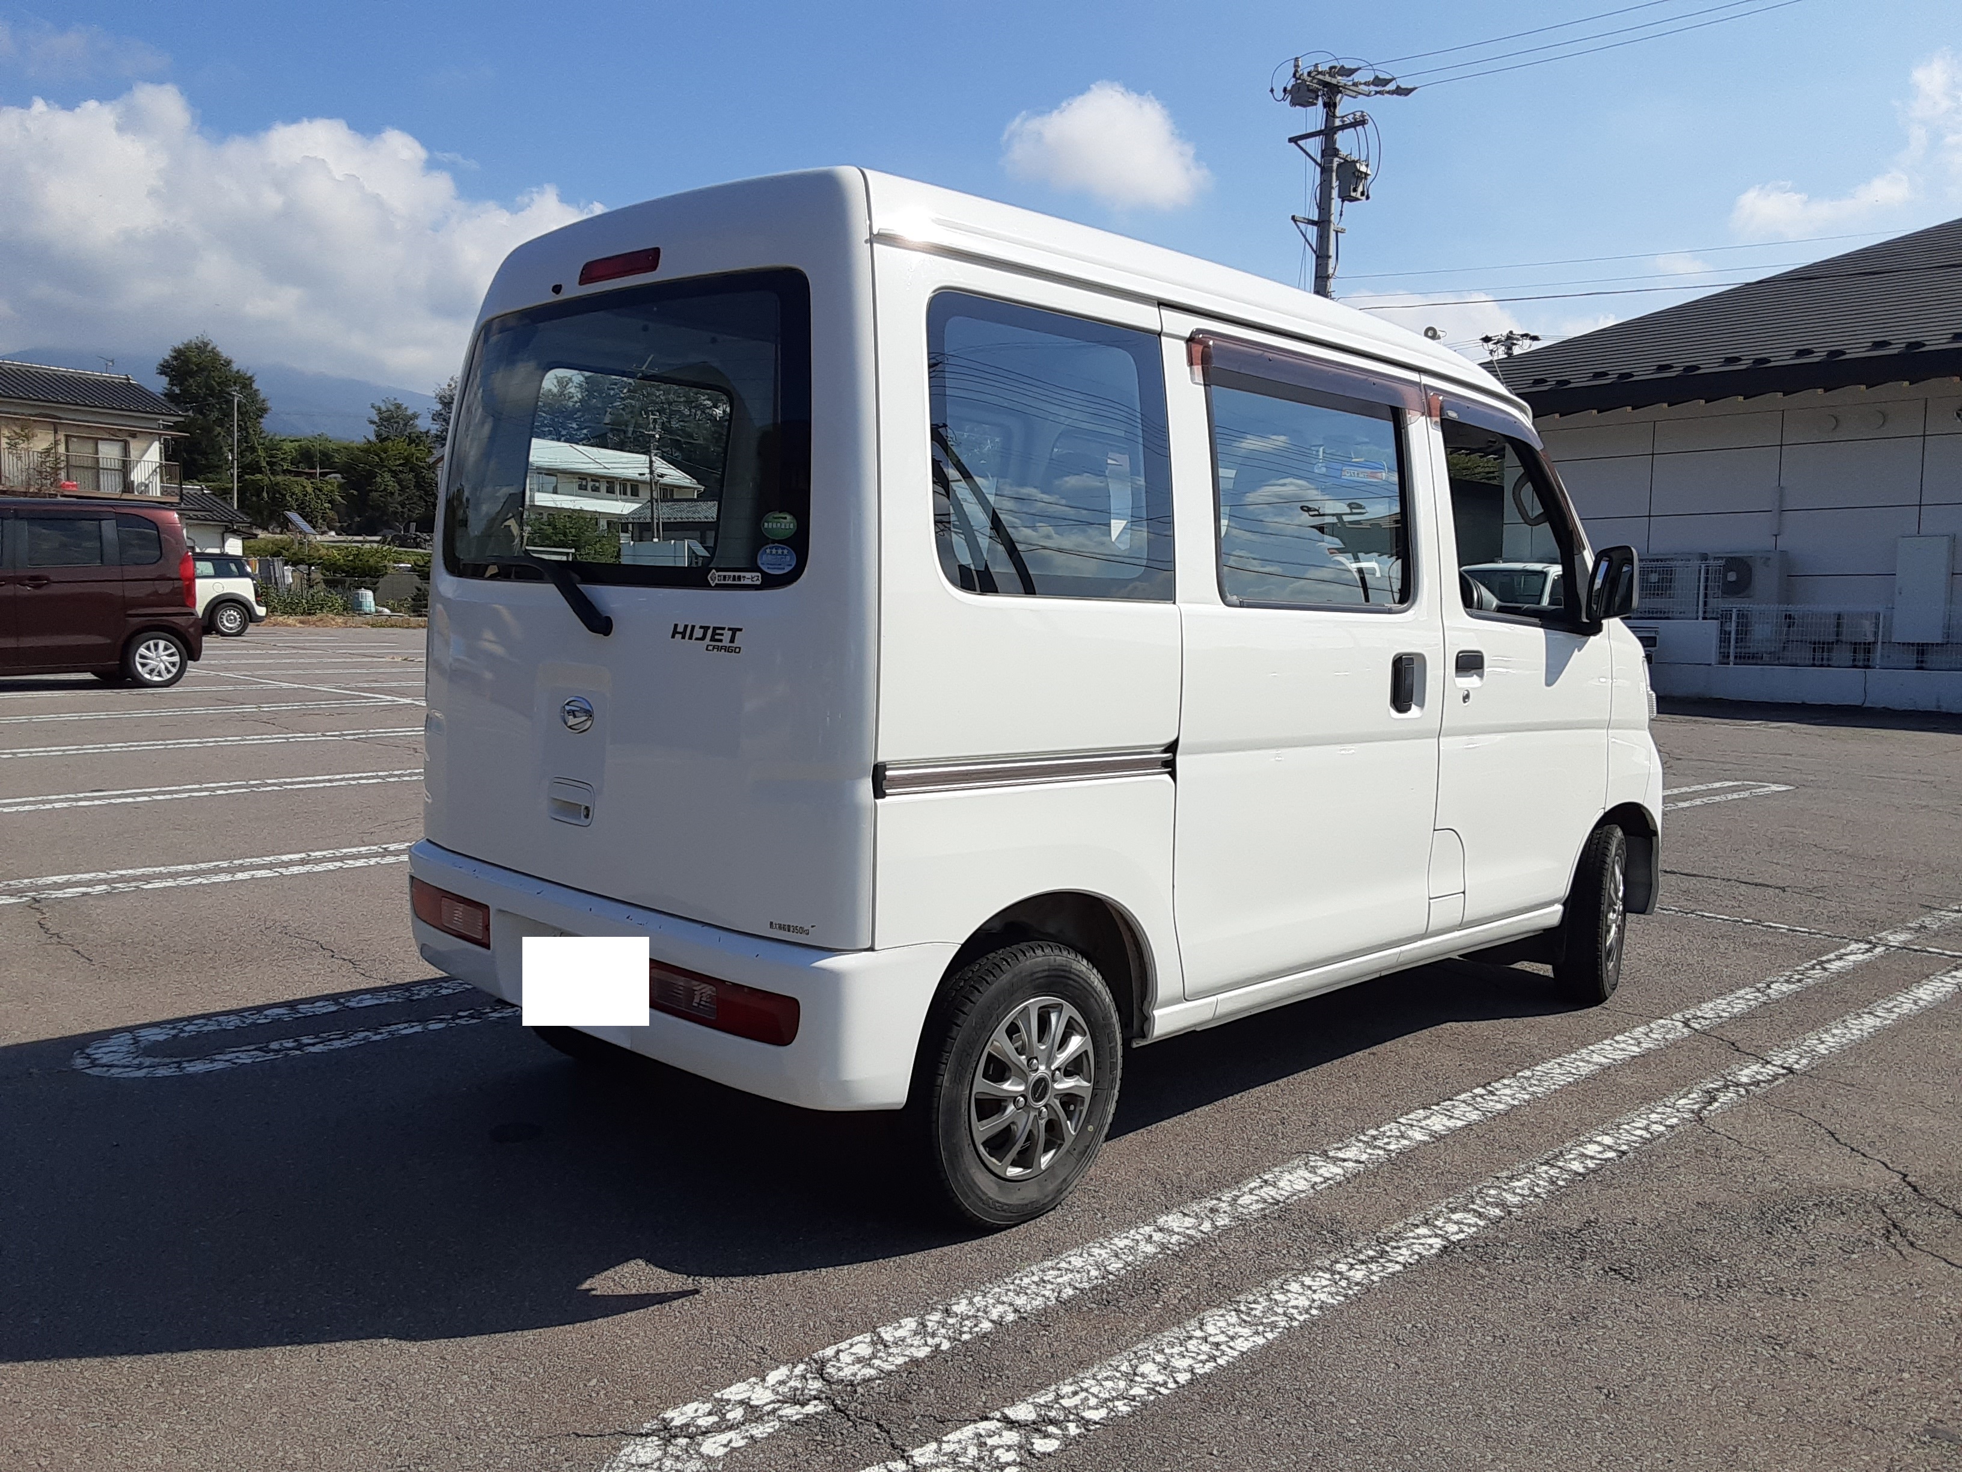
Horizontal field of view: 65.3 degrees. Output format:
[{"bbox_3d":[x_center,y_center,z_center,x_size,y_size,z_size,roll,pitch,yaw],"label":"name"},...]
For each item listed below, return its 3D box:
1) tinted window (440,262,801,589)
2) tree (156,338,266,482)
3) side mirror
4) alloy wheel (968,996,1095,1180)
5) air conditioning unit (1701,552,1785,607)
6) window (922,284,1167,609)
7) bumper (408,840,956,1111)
[{"bbox_3d":[-0.705,-0.538,2.871,1.190,0.525,0.085,6,-2,45],"label":"tinted window"},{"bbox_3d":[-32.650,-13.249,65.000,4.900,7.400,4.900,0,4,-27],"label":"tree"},{"bbox_3d":[1.722,-0.412,4.158,0.145,0.205,0.105,6,5,45],"label":"side mirror"},{"bbox_3d":[0.056,0.622,2.775,0.130,0.335,0.335,6,5,45],"label":"alloy wheel"},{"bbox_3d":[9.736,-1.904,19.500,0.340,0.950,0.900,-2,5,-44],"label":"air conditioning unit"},{"bbox_3d":[0.143,-0.497,2.703,0.040,0.505,0.610,-2,0,45],"label":"window"},{"bbox_3d":[-0.685,0.420,2.983,1.500,0.275,0.320,6,5,45],"label":"bumper"}]

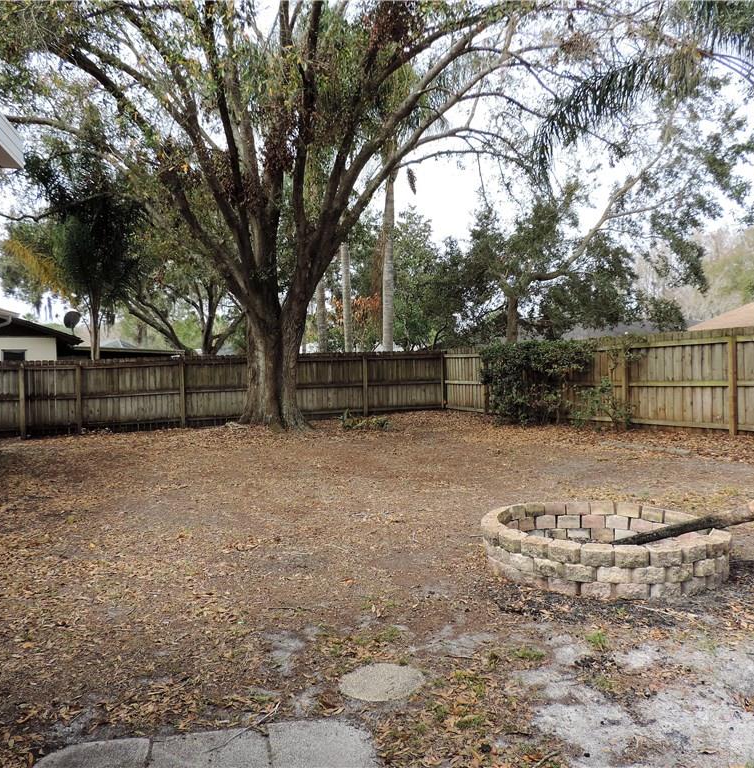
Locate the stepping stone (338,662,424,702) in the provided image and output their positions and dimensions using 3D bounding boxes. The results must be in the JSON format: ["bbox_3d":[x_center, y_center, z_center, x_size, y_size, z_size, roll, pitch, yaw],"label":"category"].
[{"bbox_3d":[0.020,1.371,3.240,0.390,0.050,0.390,-1,1,0],"label":"stepping stone"}]

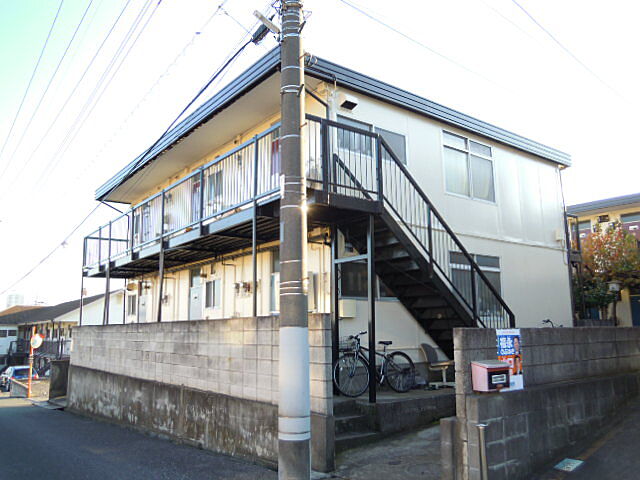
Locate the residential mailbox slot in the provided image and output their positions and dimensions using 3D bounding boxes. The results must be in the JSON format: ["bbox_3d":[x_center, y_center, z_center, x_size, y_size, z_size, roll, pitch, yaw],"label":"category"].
[{"bbox_3d":[1.617,1.269,4.841,0.360,0.265,0.190,7,-12,-37],"label":"residential mailbox slot"}]

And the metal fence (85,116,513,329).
[{"bbox_3d":[-1.915,1.170,13.660,5.300,3.950,12.180,7,-12,-37],"label":"metal fence"}]

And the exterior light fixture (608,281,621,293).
[{"bbox_3d":[7.680,1.213,13.500,0.280,0.310,0.280,7,-12,-37],"label":"exterior light fixture"}]

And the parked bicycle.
[{"bbox_3d":[0.960,2.056,8.639,1.700,1.040,0.570,6,-12,-35],"label":"parked bicycle"}]

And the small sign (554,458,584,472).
[{"bbox_3d":[2.425,2.187,5.029,0.265,0.015,0.180,-6,-5,-39],"label":"small sign"}]

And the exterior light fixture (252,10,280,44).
[{"bbox_3d":[-0.611,-2.459,5.963,0.130,0.200,0.460,-9,-13,40],"label":"exterior light fixture"}]

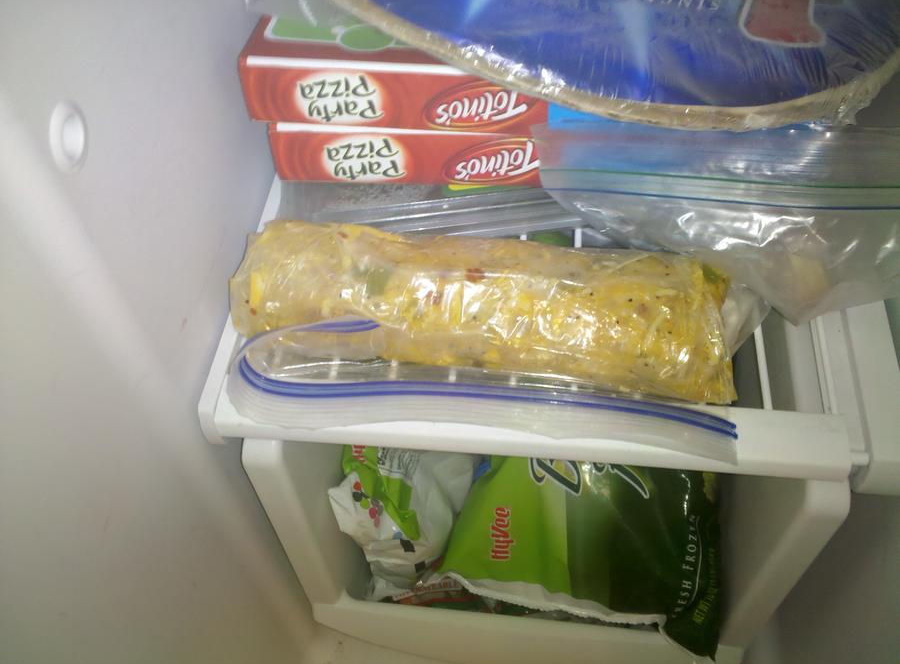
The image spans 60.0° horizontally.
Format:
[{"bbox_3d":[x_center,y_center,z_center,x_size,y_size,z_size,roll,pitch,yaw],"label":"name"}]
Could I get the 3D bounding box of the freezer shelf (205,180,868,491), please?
[{"bbox_3d":[0.055,-0.106,0.515,0.335,0.030,0.400,3,57,8],"label":"freezer shelf"}]

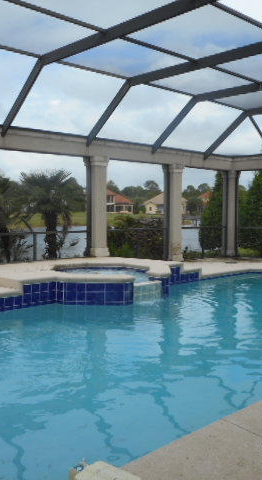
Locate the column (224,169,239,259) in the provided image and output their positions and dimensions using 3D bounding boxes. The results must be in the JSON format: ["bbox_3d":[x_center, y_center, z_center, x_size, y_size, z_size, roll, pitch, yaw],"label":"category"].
[{"bbox_3d":[3.163,-0.832,14.658,0.430,2.640,0.430,-3,5,-42],"label":"column"}]

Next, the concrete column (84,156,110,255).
[{"bbox_3d":[-0.815,-0.776,11.091,0.430,2.300,0.430,-3,5,-42],"label":"concrete column"}]

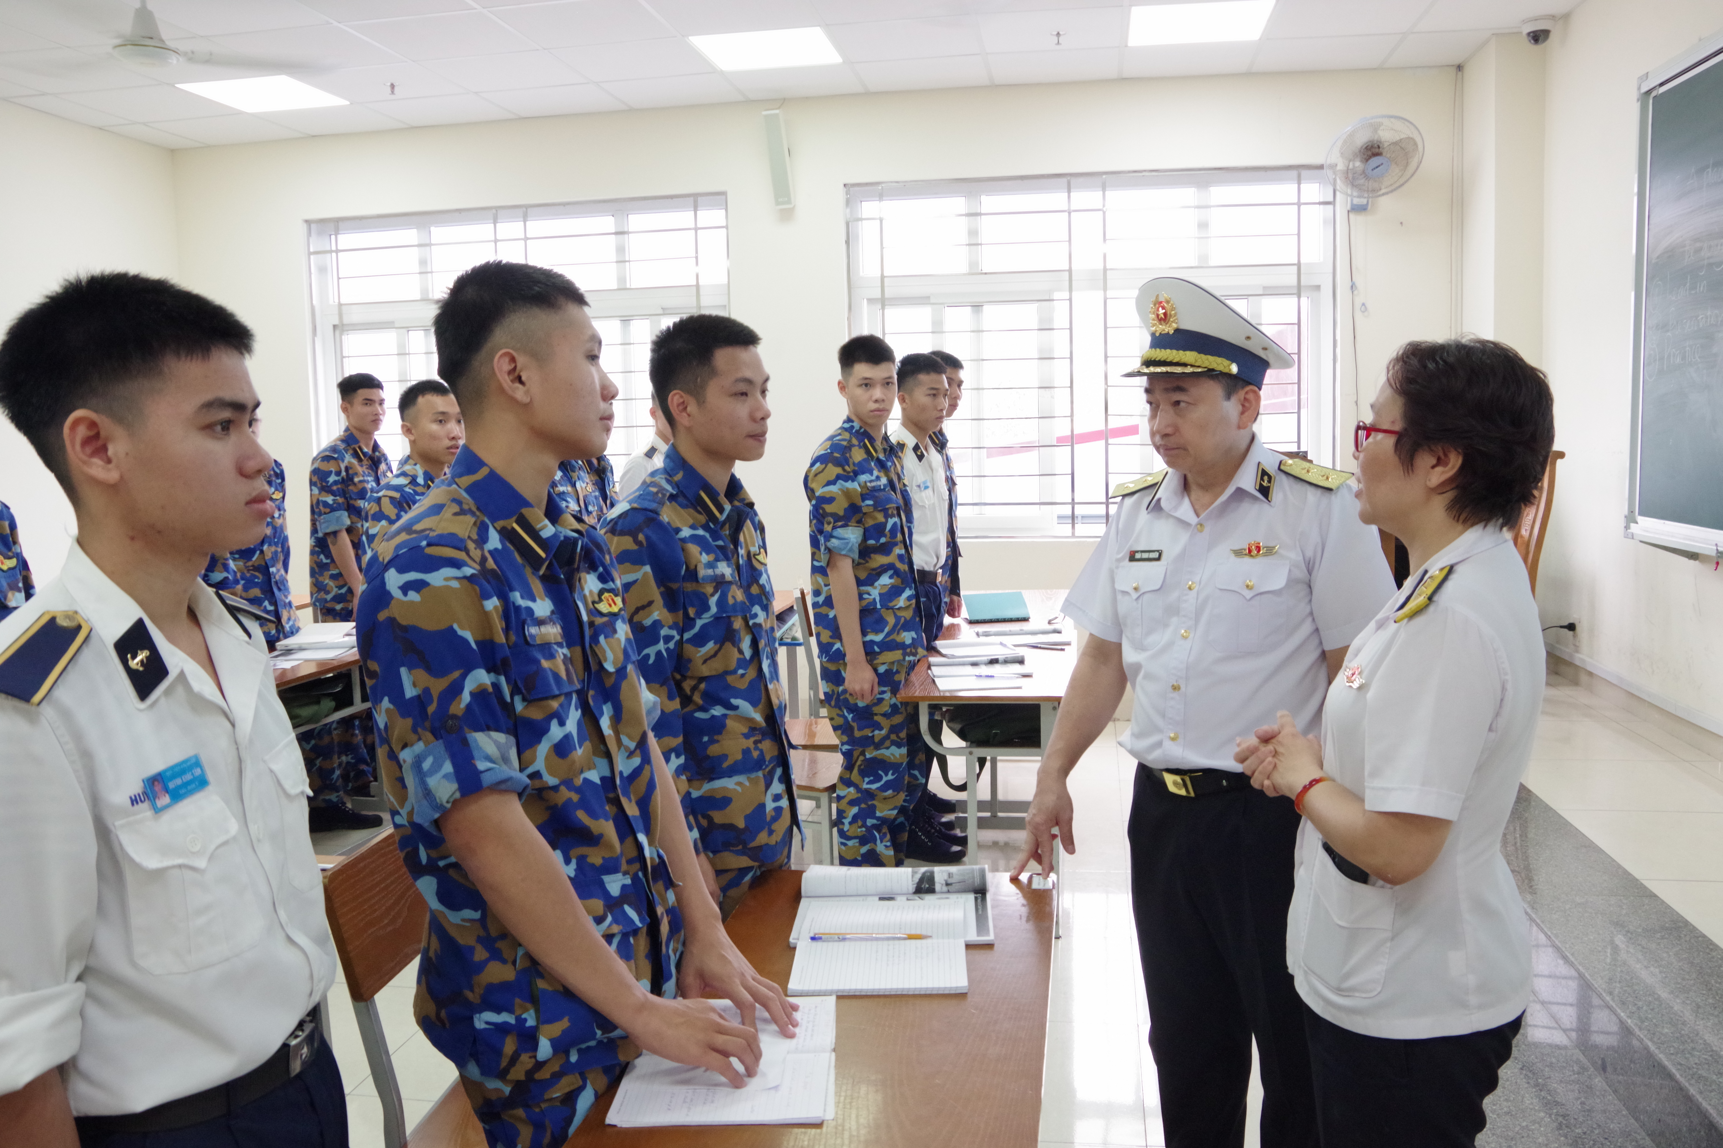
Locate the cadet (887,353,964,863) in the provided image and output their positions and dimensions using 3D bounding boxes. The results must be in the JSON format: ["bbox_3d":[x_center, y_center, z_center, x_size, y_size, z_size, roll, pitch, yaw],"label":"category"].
[{"bbox_3d":[0.218,0.116,4.493,0.360,1.750,0.500,3,9,34],"label":"cadet"}]

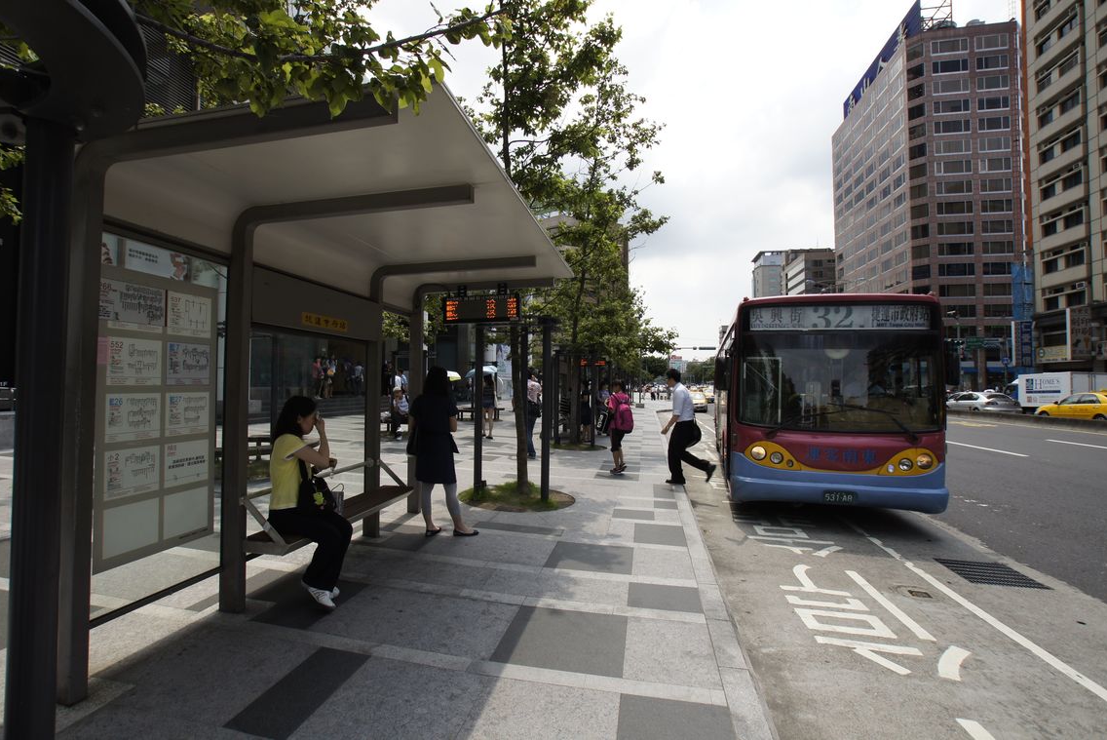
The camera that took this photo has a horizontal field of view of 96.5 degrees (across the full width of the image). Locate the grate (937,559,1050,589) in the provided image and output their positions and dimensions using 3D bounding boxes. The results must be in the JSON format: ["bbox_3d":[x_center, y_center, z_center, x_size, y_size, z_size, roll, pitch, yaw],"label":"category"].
[{"bbox_3d":[3.804,1.795,4.320,0.555,0.050,0.613,0,-2,11],"label":"grate"}]

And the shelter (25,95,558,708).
[{"bbox_3d":[-1.054,0.240,3.896,1.965,2.697,3.625,0,-2,11],"label":"shelter"}]

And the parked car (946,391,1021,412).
[{"bbox_3d":[24.046,1.929,27.973,1.760,1.450,4.500,0,-2,11],"label":"parked car"}]

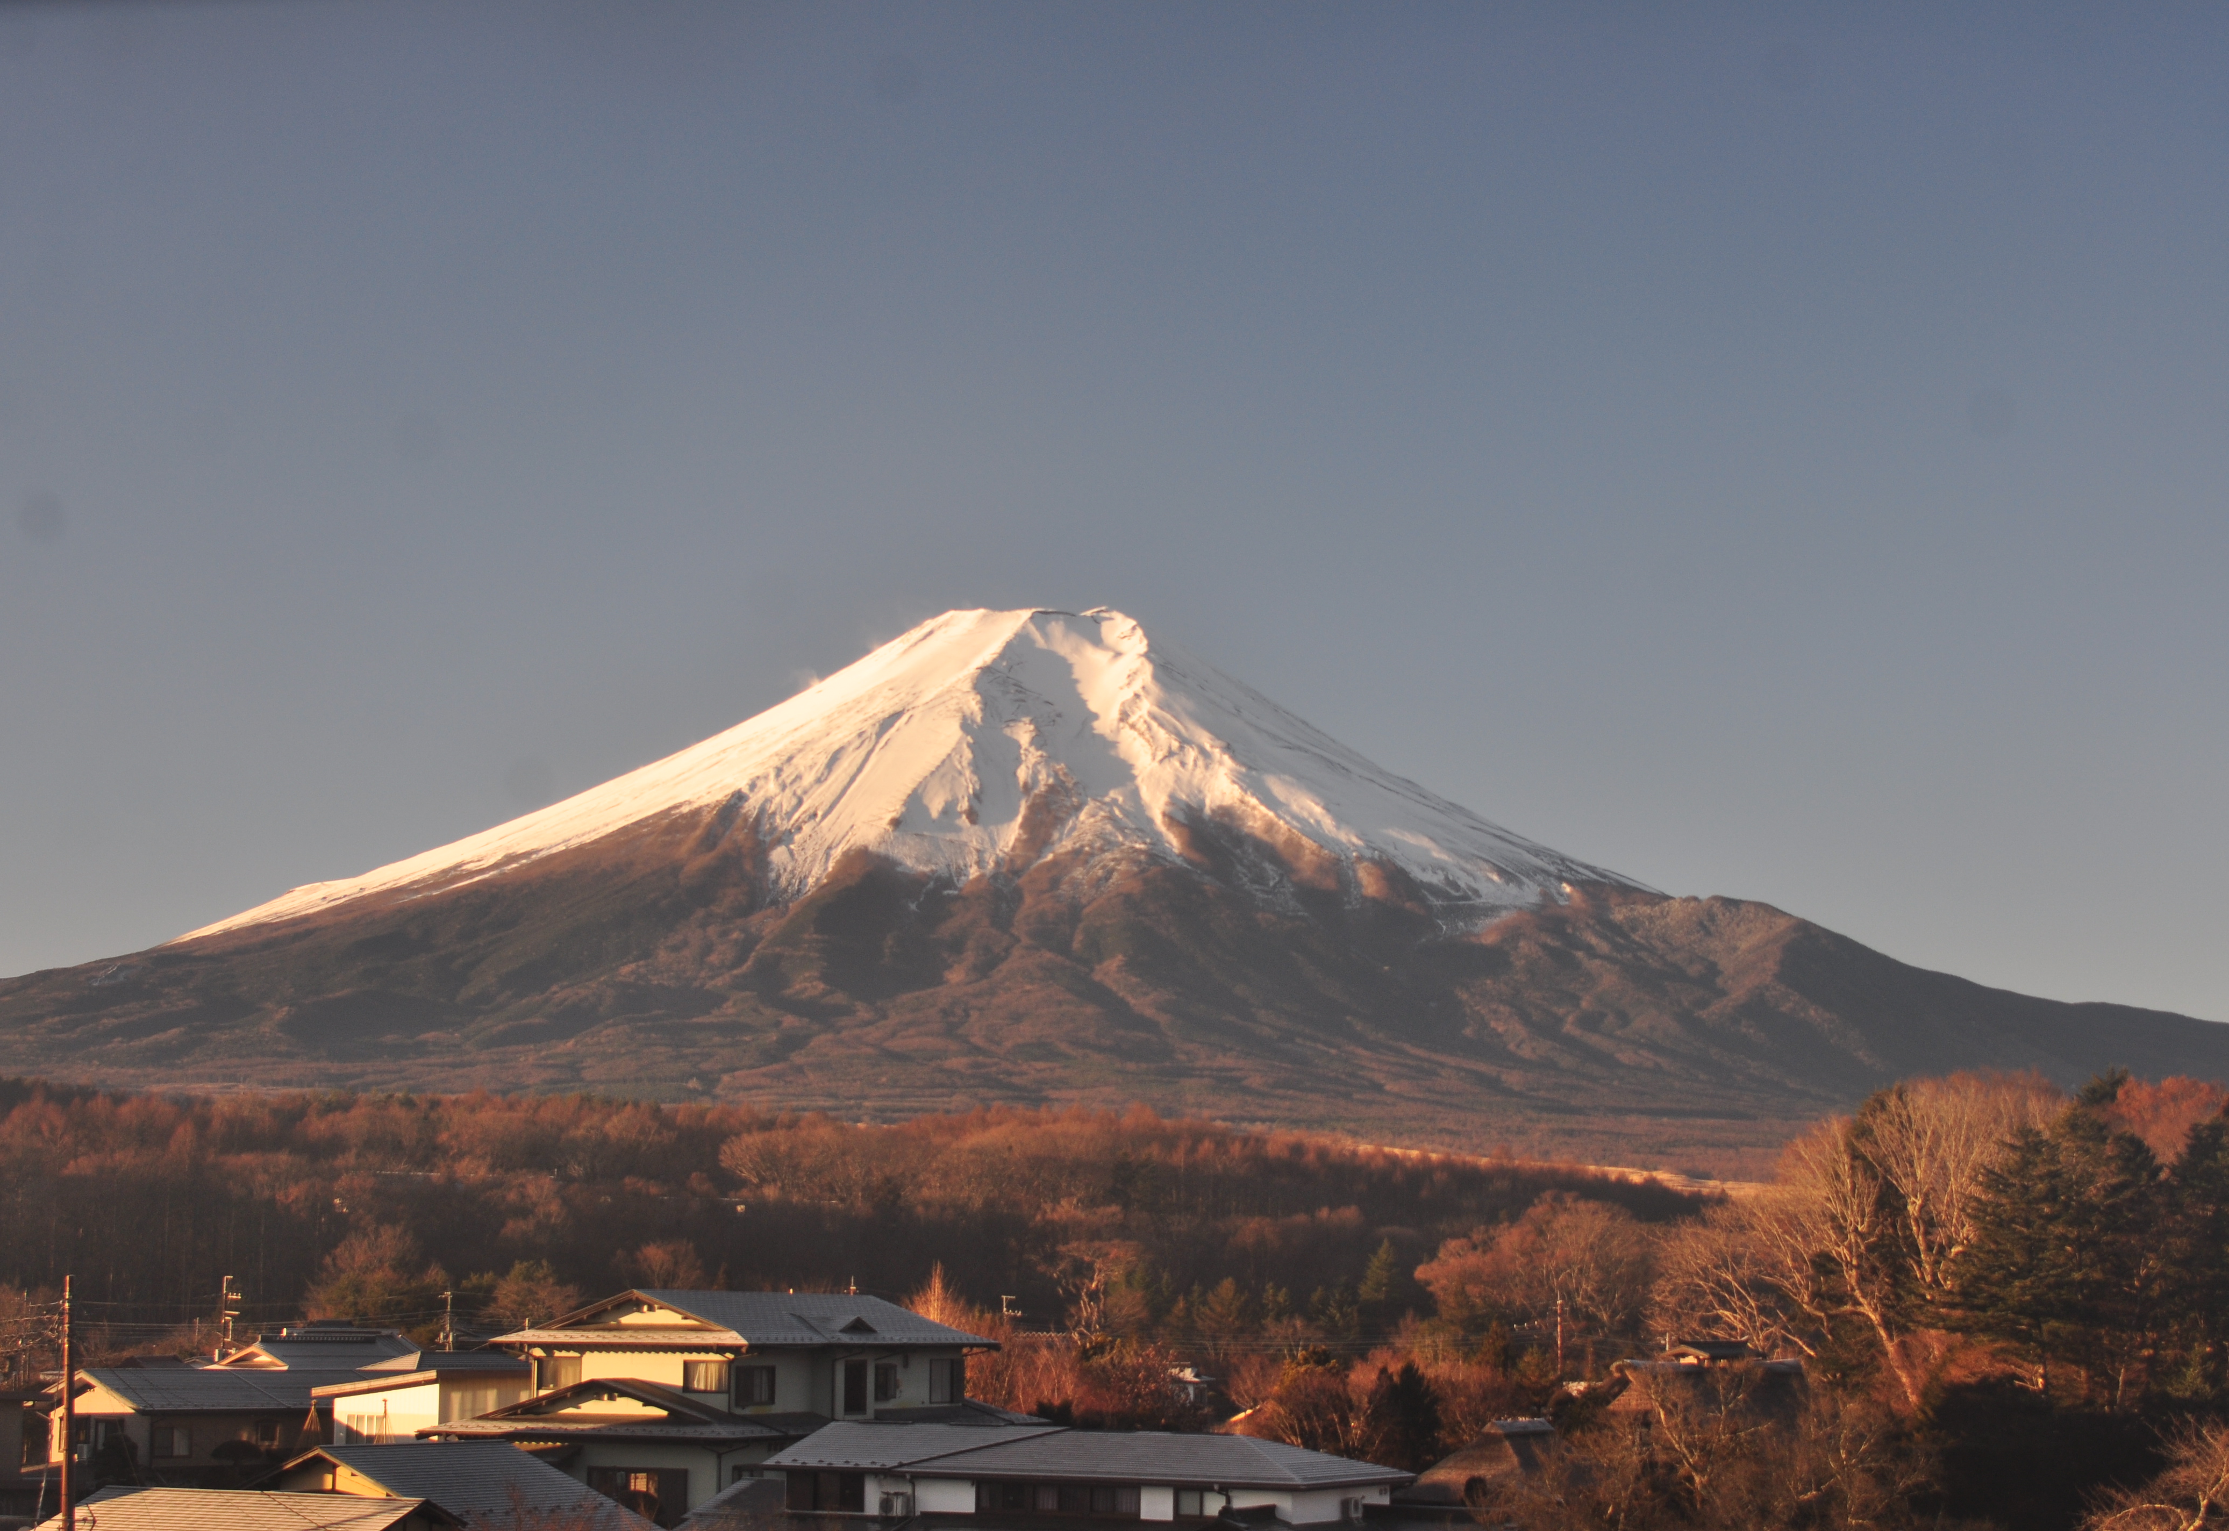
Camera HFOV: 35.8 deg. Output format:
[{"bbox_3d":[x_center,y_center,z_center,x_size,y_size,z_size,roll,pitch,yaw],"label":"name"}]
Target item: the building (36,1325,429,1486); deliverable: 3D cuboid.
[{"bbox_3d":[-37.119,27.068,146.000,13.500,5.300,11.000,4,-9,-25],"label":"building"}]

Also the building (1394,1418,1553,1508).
[{"bbox_3d":[12.515,23.870,114.000,6.200,4.600,6.000,8,-11,-43],"label":"building"}]

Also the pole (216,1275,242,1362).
[{"bbox_3d":[-45.672,30.587,178.000,1.200,8.800,0.600,1,-8,0],"label":"pole"}]

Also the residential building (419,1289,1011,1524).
[{"bbox_3d":[-13.027,21.569,117.000,11.500,7.800,16.500,-4,-9,27],"label":"residential building"}]

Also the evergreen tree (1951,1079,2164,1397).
[{"bbox_3d":[53.339,26.898,195.000,10.500,17.600,10.500,1,-8,0],"label":"evergreen tree"}]

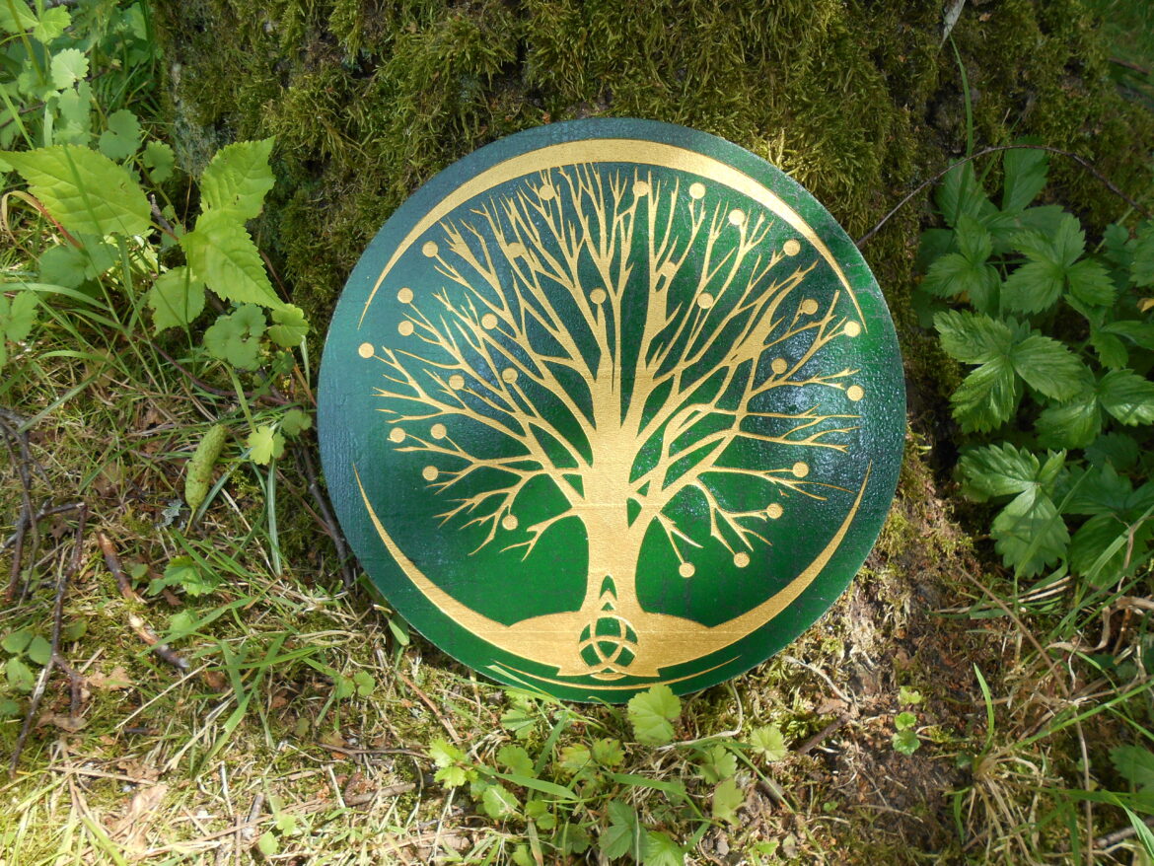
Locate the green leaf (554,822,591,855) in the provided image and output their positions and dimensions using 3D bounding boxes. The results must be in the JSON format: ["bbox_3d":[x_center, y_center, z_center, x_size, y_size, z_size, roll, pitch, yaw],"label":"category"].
[{"bbox_3d":[-0.001,0.170,0.362,0.015,0.004,0.015,-17,61,-10],"label":"green leaf"}]

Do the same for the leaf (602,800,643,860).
[{"bbox_3d":[0.019,0.163,0.355,0.017,0.005,0.027,8,60,5],"label":"leaf"}]

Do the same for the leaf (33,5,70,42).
[{"bbox_3d":[-0.412,-0.321,0.680,0.028,0.006,0.029,21,63,4],"label":"leaf"}]

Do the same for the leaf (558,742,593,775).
[{"bbox_3d":[-0.001,0.146,0.388,0.015,0.004,0.017,6,60,4],"label":"leaf"}]

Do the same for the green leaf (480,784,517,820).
[{"bbox_3d":[-0.036,0.171,0.402,0.017,0.003,0.016,36,59,22],"label":"green leaf"}]

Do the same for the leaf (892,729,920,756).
[{"bbox_3d":[0.161,0.152,0.425,0.013,0.003,0.013,-1,54,12],"label":"leaf"}]

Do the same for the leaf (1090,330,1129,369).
[{"bbox_3d":[0.364,-0.056,0.590,0.021,0.008,0.029,-19,65,-3],"label":"leaf"}]

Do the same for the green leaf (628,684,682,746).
[{"bbox_3d":[0.038,0.137,0.422,0.026,0.005,0.030,-6,62,1],"label":"green leaf"}]

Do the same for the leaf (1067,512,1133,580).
[{"bbox_3d":[0.287,0.063,0.475,0.028,0.006,0.044,32,74,32],"label":"leaf"}]

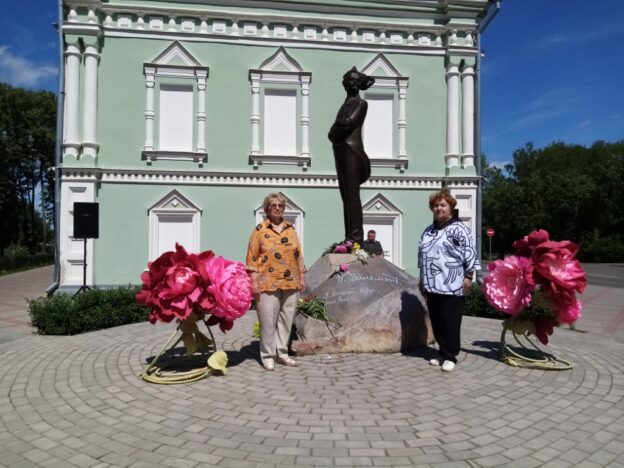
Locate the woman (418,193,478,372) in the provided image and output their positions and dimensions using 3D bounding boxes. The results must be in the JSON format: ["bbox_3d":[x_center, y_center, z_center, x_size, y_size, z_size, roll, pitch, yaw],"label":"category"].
[{"bbox_3d":[1.313,0.431,4.463,0.530,1.650,0.410,0,-2,22],"label":"woman"}]

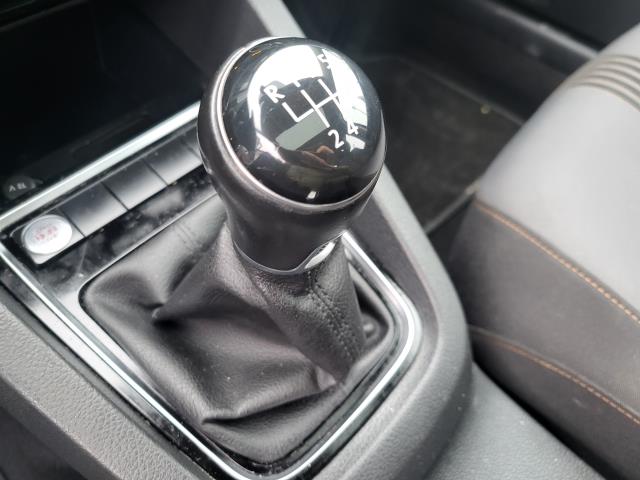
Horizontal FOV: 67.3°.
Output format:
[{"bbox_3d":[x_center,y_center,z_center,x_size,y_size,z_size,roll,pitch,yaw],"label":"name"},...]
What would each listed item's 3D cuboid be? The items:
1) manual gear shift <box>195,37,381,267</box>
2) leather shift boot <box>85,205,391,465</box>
[{"bbox_3d":[-0.007,-0.022,0.149,0.056,0.072,0.053,3,59,-4],"label":"manual gear shift"},{"bbox_3d":[-0.039,0.016,0.218,0.131,0.086,0.109,42,64,17],"label":"leather shift boot"}]

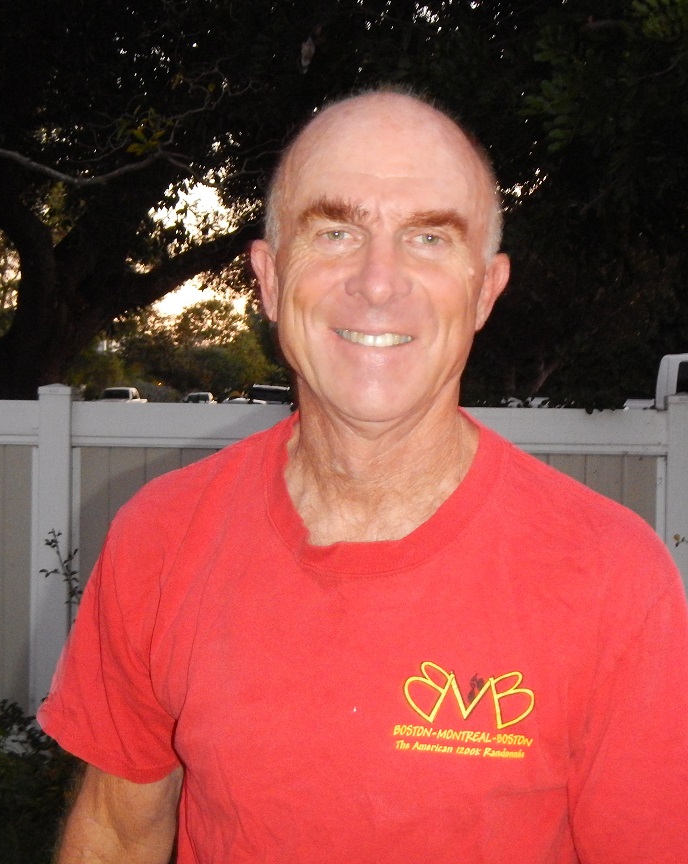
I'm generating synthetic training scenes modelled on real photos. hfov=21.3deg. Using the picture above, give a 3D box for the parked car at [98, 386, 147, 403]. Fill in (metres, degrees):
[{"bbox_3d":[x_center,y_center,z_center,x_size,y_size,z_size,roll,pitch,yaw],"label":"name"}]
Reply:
[{"bbox_3d":[-10.562,-1.219,86.500,1.850,1.760,5.300,1,1,3],"label":"parked car"}]

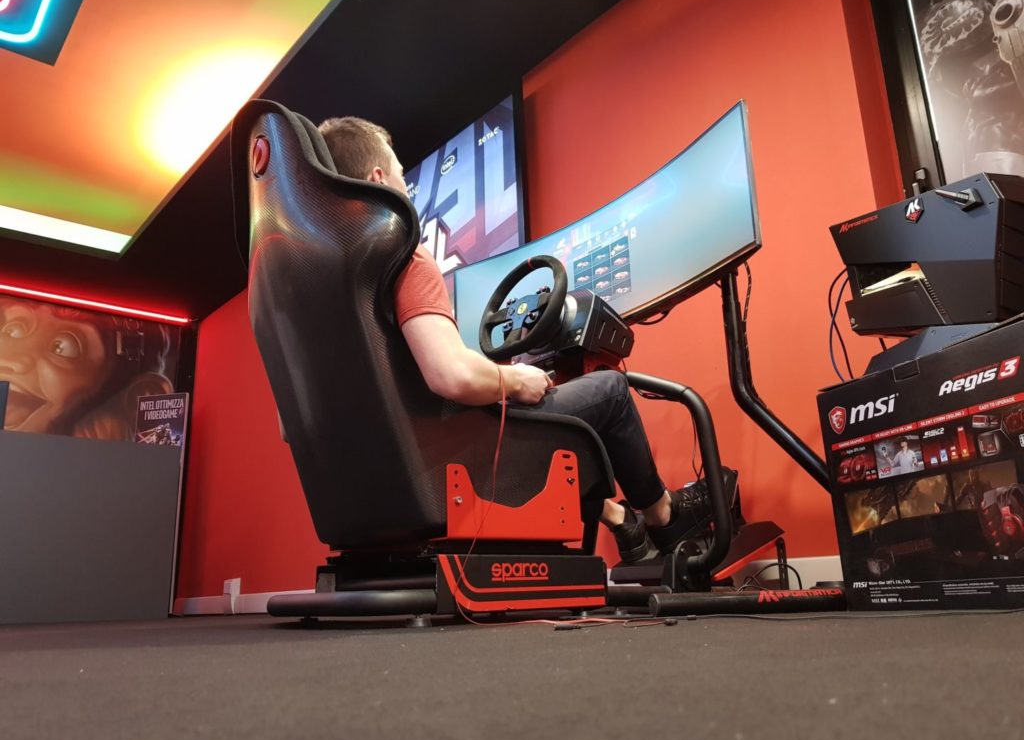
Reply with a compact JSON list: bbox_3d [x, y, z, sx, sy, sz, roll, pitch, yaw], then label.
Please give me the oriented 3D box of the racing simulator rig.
[{"bbox_3d":[0.014,0.011,1.921,1.520,1.150,1.300,12,-21,-41],"label":"racing simulator rig"}]

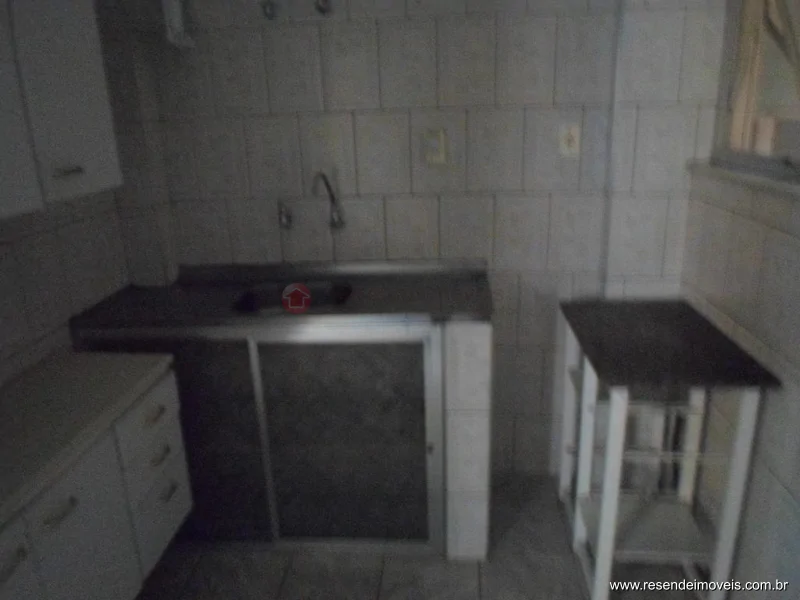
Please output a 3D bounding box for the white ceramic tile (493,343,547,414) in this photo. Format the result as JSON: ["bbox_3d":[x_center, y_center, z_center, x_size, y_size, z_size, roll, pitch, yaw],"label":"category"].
[{"bbox_3d":[0.474,0.326,2.337,0.200,0.297,0.010,-1,16,3],"label":"white ceramic tile"}]

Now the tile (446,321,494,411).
[{"bbox_3d":[0.212,0.206,1.782,0.136,0.291,0.010,0,16,4],"label":"tile"}]

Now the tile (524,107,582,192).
[{"bbox_3d":[0.546,-0.540,2.072,0.203,0.299,0.010,0,16,5],"label":"tile"}]

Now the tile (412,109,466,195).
[{"bbox_3d":[0.141,-0.537,2.104,0.203,0.299,0.010,0,16,5],"label":"tile"}]

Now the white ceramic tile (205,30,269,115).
[{"bbox_3d":[-0.575,-0.819,2.077,0.203,0.299,0.010,0,16,5],"label":"white ceramic tile"}]

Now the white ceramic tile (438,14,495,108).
[{"bbox_3d":[0.233,-0.826,2.014,0.201,0.296,0.010,-1,16,4],"label":"white ceramic tile"}]

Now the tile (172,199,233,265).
[{"bbox_3d":[-0.751,-0.245,2.228,0.198,0.277,0.010,0,16,4],"label":"tile"}]

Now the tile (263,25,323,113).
[{"bbox_3d":[-0.372,-0.818,2.053,0.200,0.297,0.010,-1,16,3],"label":"tile"}]

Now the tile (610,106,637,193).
[{"bbox_3d":[0.779,-0.525,2.021,0.080,0.301,0.010,0,16,5],"label":"tile"}]

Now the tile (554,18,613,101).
[{"bbox_3d":[0.637,-0.830,1.984,0.201,0.296,0.010,-1,16,4],"label":"tile"}]

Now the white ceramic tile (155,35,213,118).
[{"bbox_3d":[-0.777,-0.812,2.073,0.200,0.297,0.010,-1,16,3],"label":"white ceramic tile"}]

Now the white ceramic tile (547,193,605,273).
[{"bbox_3d":[0.652,-0.249,2.126,0.198,0.292,0.010,0,16,4],"label":"white ceramic tile"}]

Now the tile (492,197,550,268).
[{"bbox_3d":[0.454,-0.254,2.165,0.201,0.296,0.010,-1,16,4],"label":"tile"}]

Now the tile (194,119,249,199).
[{"bbox_3d":[-0.660,-0.522,2.142,0.198,0.292,0.010,0,16,4],"label":"tile"}]

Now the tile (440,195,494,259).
[{"bbox_3d":[0.252,-0.252,2.179,0.201,0.296,0.010,-1,16,4],"label":"tile"}]

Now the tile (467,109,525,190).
[{"bbox_3d":[0.343,-0.540,2.089,0.201,0.296,0.010,-1,16,4],"label":"tile"}]

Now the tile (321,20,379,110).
[{"bbox_3d":[-0.171,-0.810,2.025,0.198,0.292,0.010,0,16,4],"label":"tile"}]

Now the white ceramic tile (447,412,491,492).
[{"bbox_3d":[0.219,0.488,1.862,0.137,0.289,0.010,0,16,4],"label":"white ceramic tile"}]

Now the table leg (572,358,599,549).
[{"bbox_3d":[0.608,0.505,1.891,0.036,0.735,0.036,-1,16,3],"label":"table leg"}]

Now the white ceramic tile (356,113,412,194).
[{"bbox_3d":[-0.059,-0.533,2.119,0.200,0.297,0.010,-1,16,3],"label":"white ceramic tile"}]

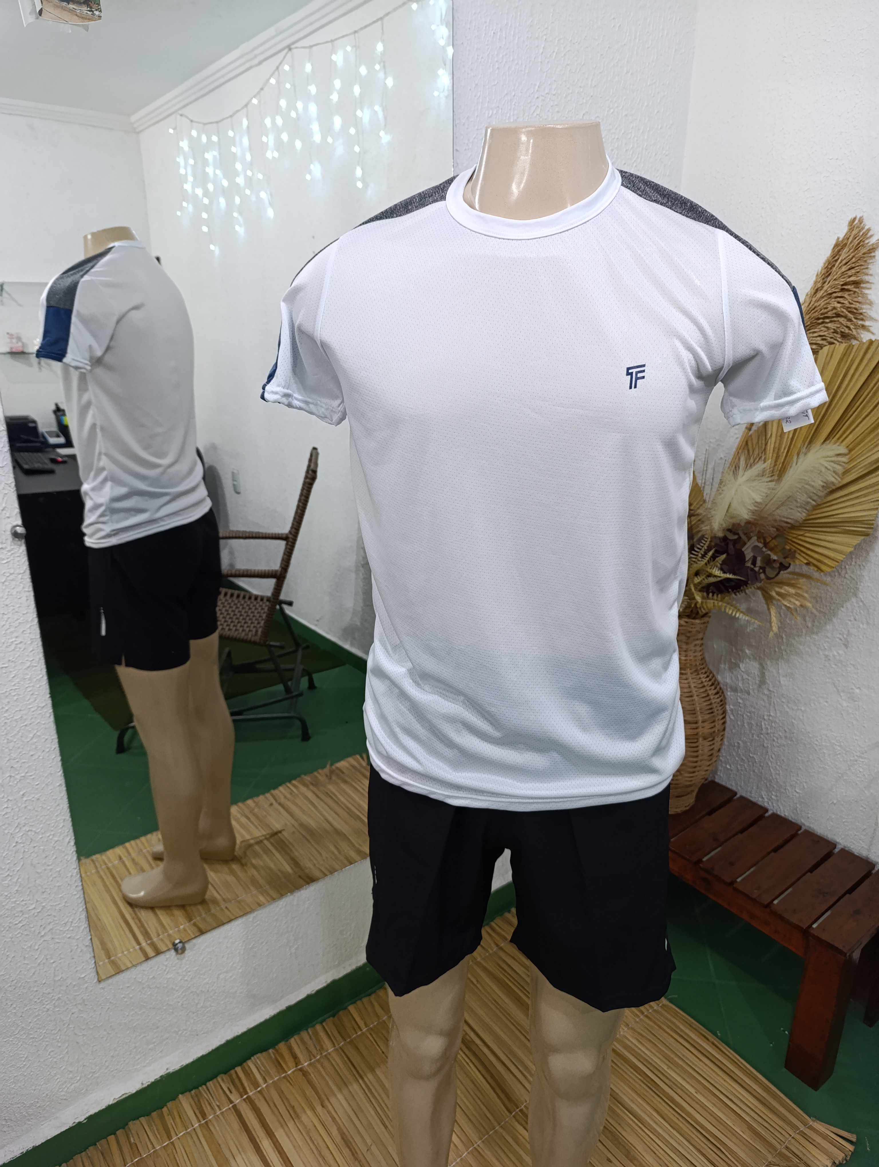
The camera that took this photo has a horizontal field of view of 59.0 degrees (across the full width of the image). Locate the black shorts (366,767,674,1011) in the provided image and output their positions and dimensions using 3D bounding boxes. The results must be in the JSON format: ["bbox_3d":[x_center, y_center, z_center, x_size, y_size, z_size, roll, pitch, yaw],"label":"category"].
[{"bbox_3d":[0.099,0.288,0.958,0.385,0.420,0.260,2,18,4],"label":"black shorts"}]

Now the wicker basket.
[{"bbox_3d":[0.581,0.311,1.865,0.205,0.505,0.205,-12,22,-33],"label":"wicker basket"}]

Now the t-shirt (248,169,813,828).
[{"bbox_3d":[0.098,-0.099,0.837,0.570,0.635,0.270,2,18,4],"label":"t-shirt"}]

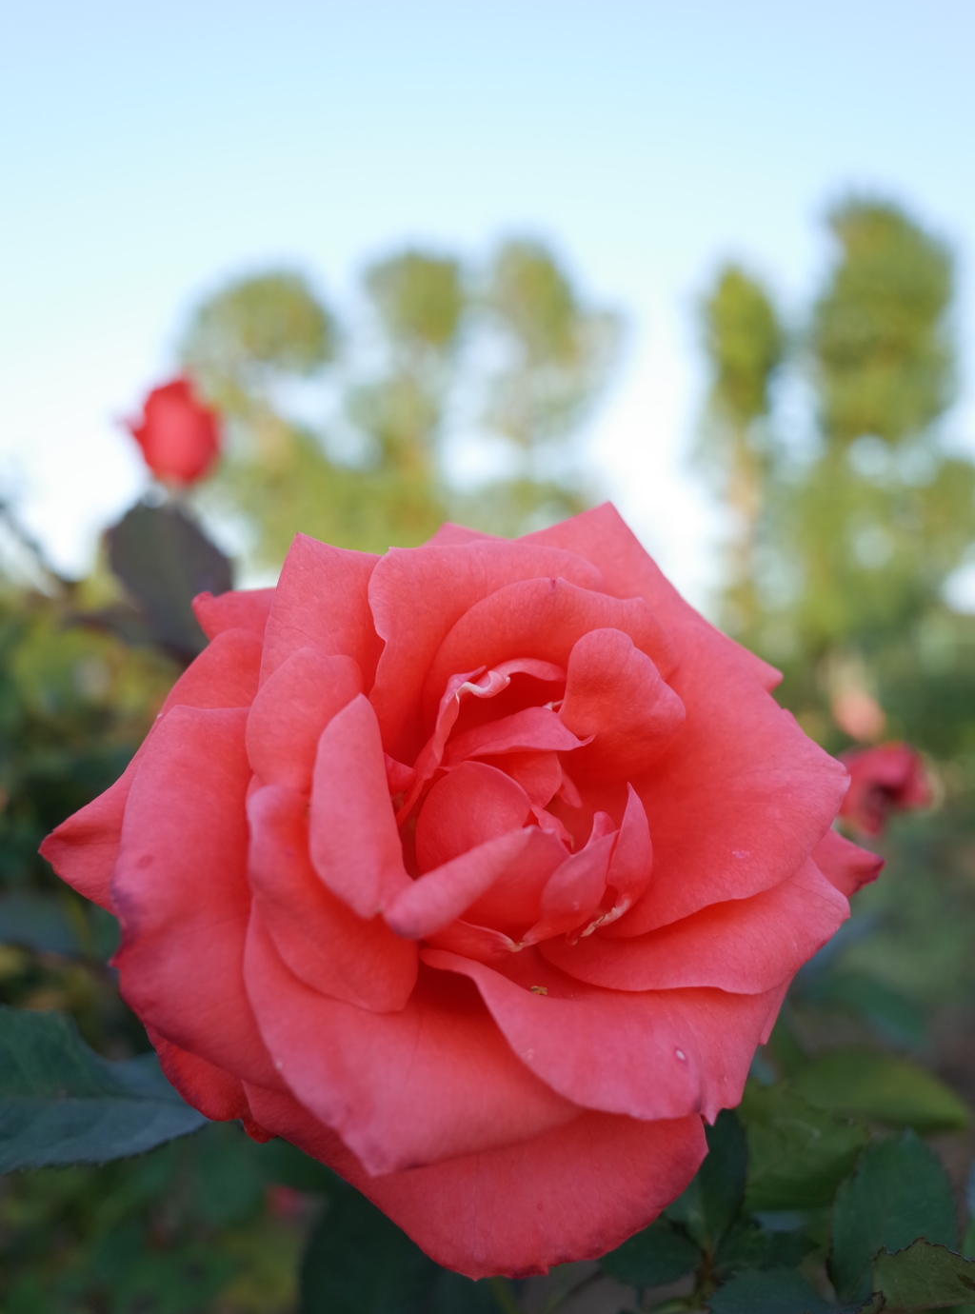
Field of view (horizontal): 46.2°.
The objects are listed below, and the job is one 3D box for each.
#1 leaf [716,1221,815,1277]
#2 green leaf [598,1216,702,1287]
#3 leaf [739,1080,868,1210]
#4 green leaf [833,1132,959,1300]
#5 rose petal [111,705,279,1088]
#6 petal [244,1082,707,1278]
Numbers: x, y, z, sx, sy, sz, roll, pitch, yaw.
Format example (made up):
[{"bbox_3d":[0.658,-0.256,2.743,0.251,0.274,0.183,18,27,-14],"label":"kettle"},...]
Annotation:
[{"bbox_3d":[0.059,0.127,0.245,0.020,0.012,0.015,0,-25,0],"label":"leaf"},{"bbox_3d":[0.029,0.108,0.208,0.019,0.006,0.015,4,42,5],"label":"green leaf"},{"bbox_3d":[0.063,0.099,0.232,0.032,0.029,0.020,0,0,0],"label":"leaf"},{"bbox_3d":[0.074,0.102,0.208,0.021,0.031,0.007,16,-19,9],"label":"green leaf"},{"bbox_3d":[-0.040,0.034,0.162,0.028,0.054,0.022,0,0,9],"label":"rose petal"},{"bbox_3d":[-0.002,0.082,0.180,0.069,0.031,0.018,0,-25,0],"label":"petal"}]

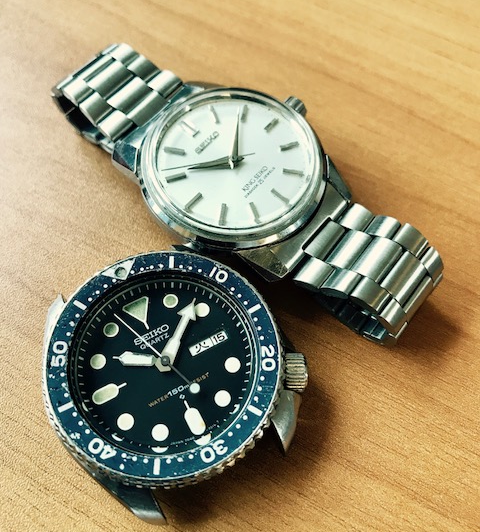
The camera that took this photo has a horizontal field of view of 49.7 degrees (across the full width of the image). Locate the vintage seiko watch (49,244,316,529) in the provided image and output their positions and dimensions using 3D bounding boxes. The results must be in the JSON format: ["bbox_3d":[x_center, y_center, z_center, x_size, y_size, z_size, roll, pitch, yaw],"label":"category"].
[{"bbox_3d":[-0.012,0.017,0.092,0.043,0.012,0.046,-26,69,-14],"label":"vintage seiko watch"}]

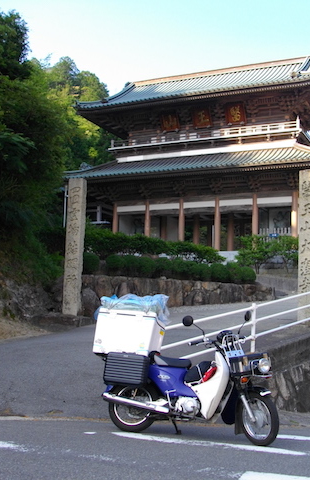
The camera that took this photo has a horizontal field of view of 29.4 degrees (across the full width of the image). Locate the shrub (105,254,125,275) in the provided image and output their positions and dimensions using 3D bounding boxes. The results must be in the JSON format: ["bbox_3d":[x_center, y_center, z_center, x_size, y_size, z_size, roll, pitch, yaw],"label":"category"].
[{"bbox_3d":[-1.055,0.654,15.800,0.534,0.507,0.534,1,-6,0],"label":"shrub"}]

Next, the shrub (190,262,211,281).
[{"bbox_3d":[1.308,0.905,17.000,0.632,0.546,0.632,0,-4,0],"label":"shrub"}]

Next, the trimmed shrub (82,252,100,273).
[{"bbox_3d":[-1.919,0.683,17.200,0.669,0.640,0.669,0,-4,0],"label":"trimmed shrub"}]

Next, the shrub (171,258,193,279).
[{"bbox_3d":[0.761,0.819,17.000,0.603,0.575,0.603,0,-4,0],"label":"shrub"}]

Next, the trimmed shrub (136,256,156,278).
[{"bbox_3d":[-0.273,0.790,17.000,0.575,0.632,0.575,0,-4,0],"label":"trimmed shrub"}]

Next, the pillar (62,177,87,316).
[{"bbox_3d":[-1.864,0.162,13.700,0.335,3.188,0.335,0,-6,11],"label":"pillar"}]

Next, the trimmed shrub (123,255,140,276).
[{"bbox_3d":[-0.675,0.733,17.000,0.546,0.632,0.546,0,-4,0],"label":"trimmed shrub"}]

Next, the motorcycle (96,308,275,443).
[{"bbox_3d":[0.330,1.251,5.521,1.770,1.140,0.690,-1,-11,20],"label":"motorcycle"}]

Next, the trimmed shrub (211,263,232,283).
[{"bbox_3d":[1.882,0.934,17.000,0.632,0.546,0.632,1,-6,0],"label":"trimmed shrub"}]

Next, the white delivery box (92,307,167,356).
[{"bbox_3d":[-0.240,0.929,5.766,0.575,0.420,0.340,2,-15,21],"label":"white delivery box"}]

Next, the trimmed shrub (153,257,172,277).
[{"bbox_3d":[0.207,0.730,16.300,0.551,0.523,0.551,1,-6,0],"label":"trimmed shrub"}]

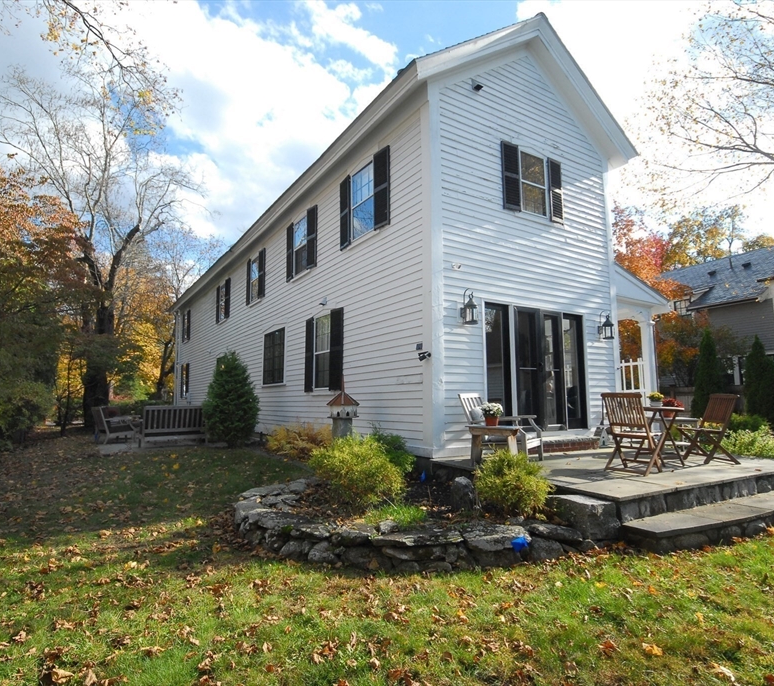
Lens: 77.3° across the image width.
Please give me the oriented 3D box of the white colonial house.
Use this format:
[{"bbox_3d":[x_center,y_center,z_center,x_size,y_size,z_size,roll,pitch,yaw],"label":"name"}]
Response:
[{"bbox_3d":[-2.890,-0.798,18.654,7.100,8.000,23.600,4,-8,-32],"label":"white colonial house"}]

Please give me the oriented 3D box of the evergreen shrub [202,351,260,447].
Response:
[{"bbox_3d":[-3.505,1.264,11.036,1.270,2.172,1.250,4,-9,-32],"label":"evergreen shrub"}]

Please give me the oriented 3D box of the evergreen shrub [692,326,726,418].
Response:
[{"bbox_3d":[10.306,1.241,15.515,0.920,3.499,0.900,3,-8,-24],"label":"evergreen shrub"}]

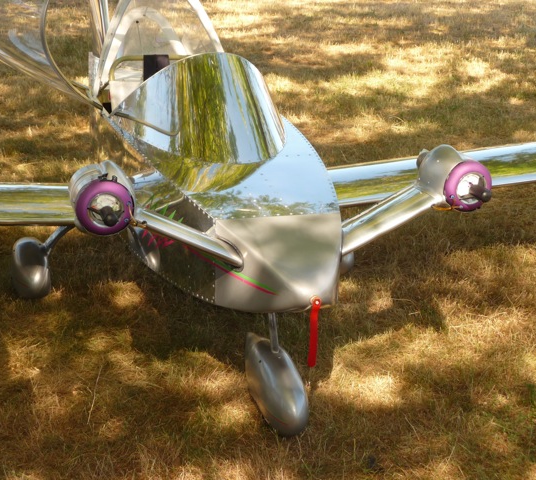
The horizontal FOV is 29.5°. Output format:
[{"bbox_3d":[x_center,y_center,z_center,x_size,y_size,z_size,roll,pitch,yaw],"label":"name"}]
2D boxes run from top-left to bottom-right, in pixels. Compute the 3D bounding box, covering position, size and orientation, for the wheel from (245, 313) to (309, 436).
[{"bbox_3d":[0.018,0.394,3.112,0.140,0.310,0.430,-3,21,-14],"label":"wheel"}]

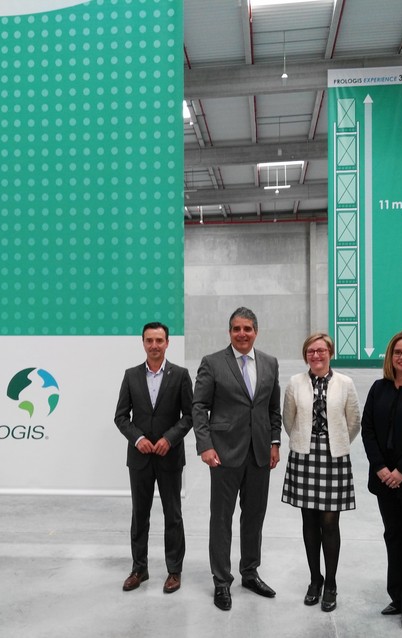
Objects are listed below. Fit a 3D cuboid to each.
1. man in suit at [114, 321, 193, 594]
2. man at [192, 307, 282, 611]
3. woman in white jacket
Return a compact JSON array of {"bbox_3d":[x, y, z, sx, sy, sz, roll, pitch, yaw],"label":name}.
[{"bbox_3d":[-0.312,0.892,4.587,0.530,1.740,0.360,0,-2,8],"label":"man in suit"},{"bbox_3d":[0.227,0.837,4.378,0.560,1.832,0.400,0,-2,-20],"label":"man"},{"bbox_3d":[0.751,0.921,4.295,0.490,1.656,0.360,-1,-2,13],"label":"woman in white jacket"}]

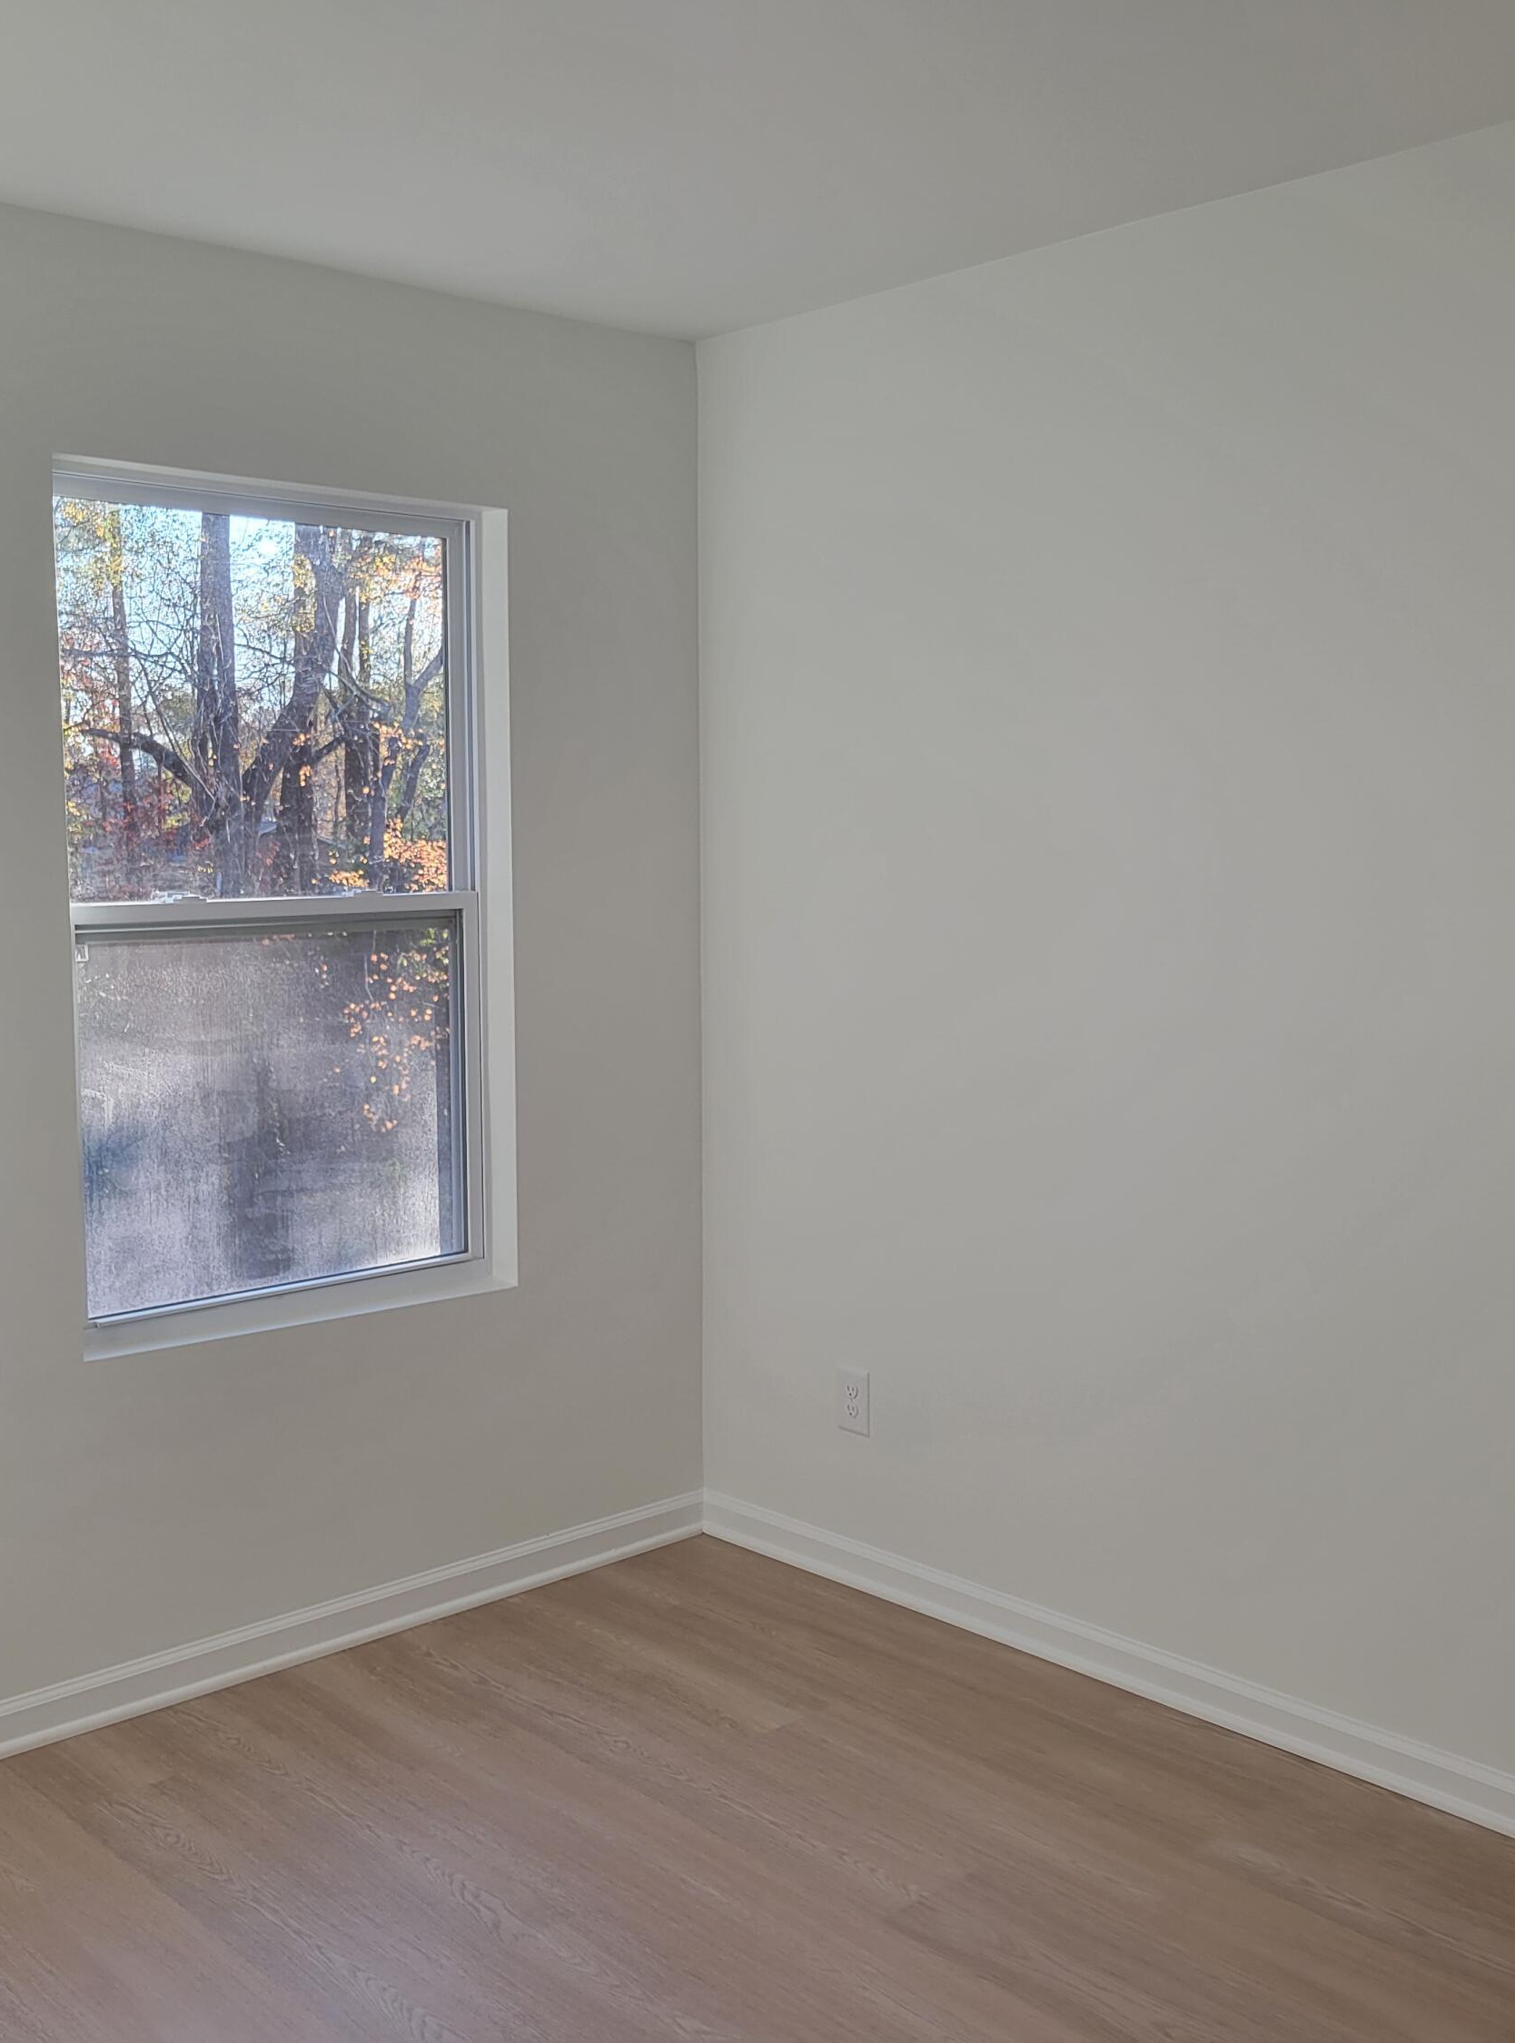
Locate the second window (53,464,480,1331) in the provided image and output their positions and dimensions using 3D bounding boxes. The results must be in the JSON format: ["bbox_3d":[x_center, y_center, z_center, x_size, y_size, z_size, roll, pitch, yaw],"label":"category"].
[{"bbox_3d":[-0.812,-0.196,3.594,0.866,1.450,0.100,-6,8,-42],"label":"second window"}]

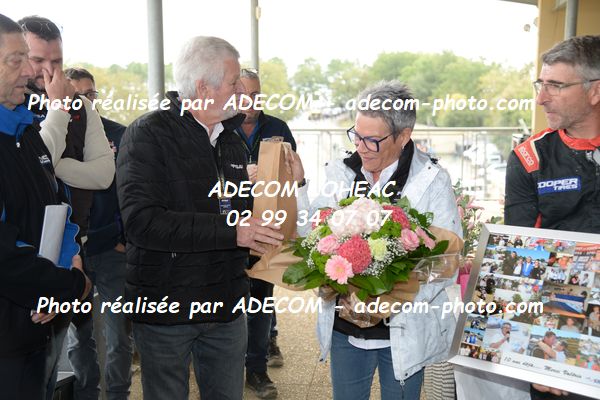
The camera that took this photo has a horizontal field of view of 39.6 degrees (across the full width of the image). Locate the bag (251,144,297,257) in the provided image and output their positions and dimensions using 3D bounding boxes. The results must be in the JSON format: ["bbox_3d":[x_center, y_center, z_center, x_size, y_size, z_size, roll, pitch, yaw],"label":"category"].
[{"bbox_3d":[-0.071,-0.003,2.320,0.100,0.330,0.085,7,8,38],"label":"bag"}]

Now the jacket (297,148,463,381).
[{"bbox_3d":[0.232,0.175,2.400,0.500,0.660,0.380,3,8,22],"label":"jacket"}]

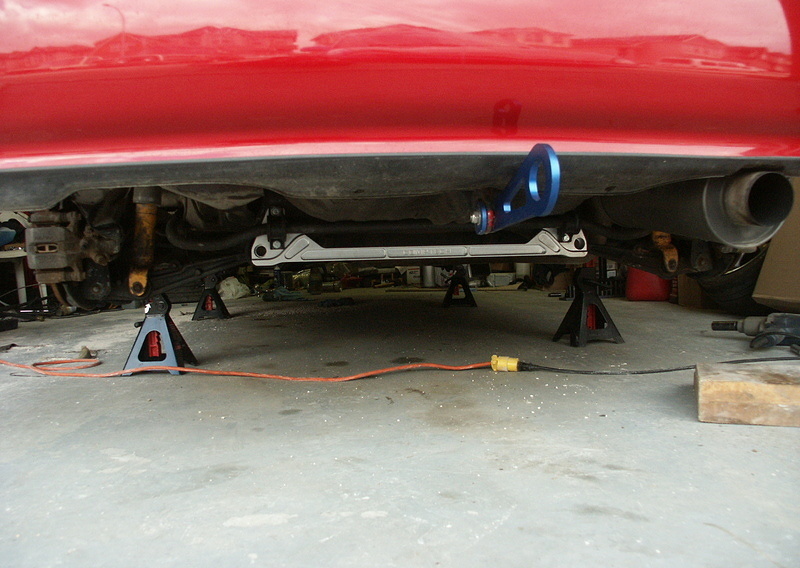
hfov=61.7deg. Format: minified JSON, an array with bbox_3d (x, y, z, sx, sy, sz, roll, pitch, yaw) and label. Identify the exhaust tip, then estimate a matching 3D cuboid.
[{"bbox_3d":[0.631,-0.147,1.189,0.093,0.093,0.080,-3,3,-11],"label":"exhaust tip"}]

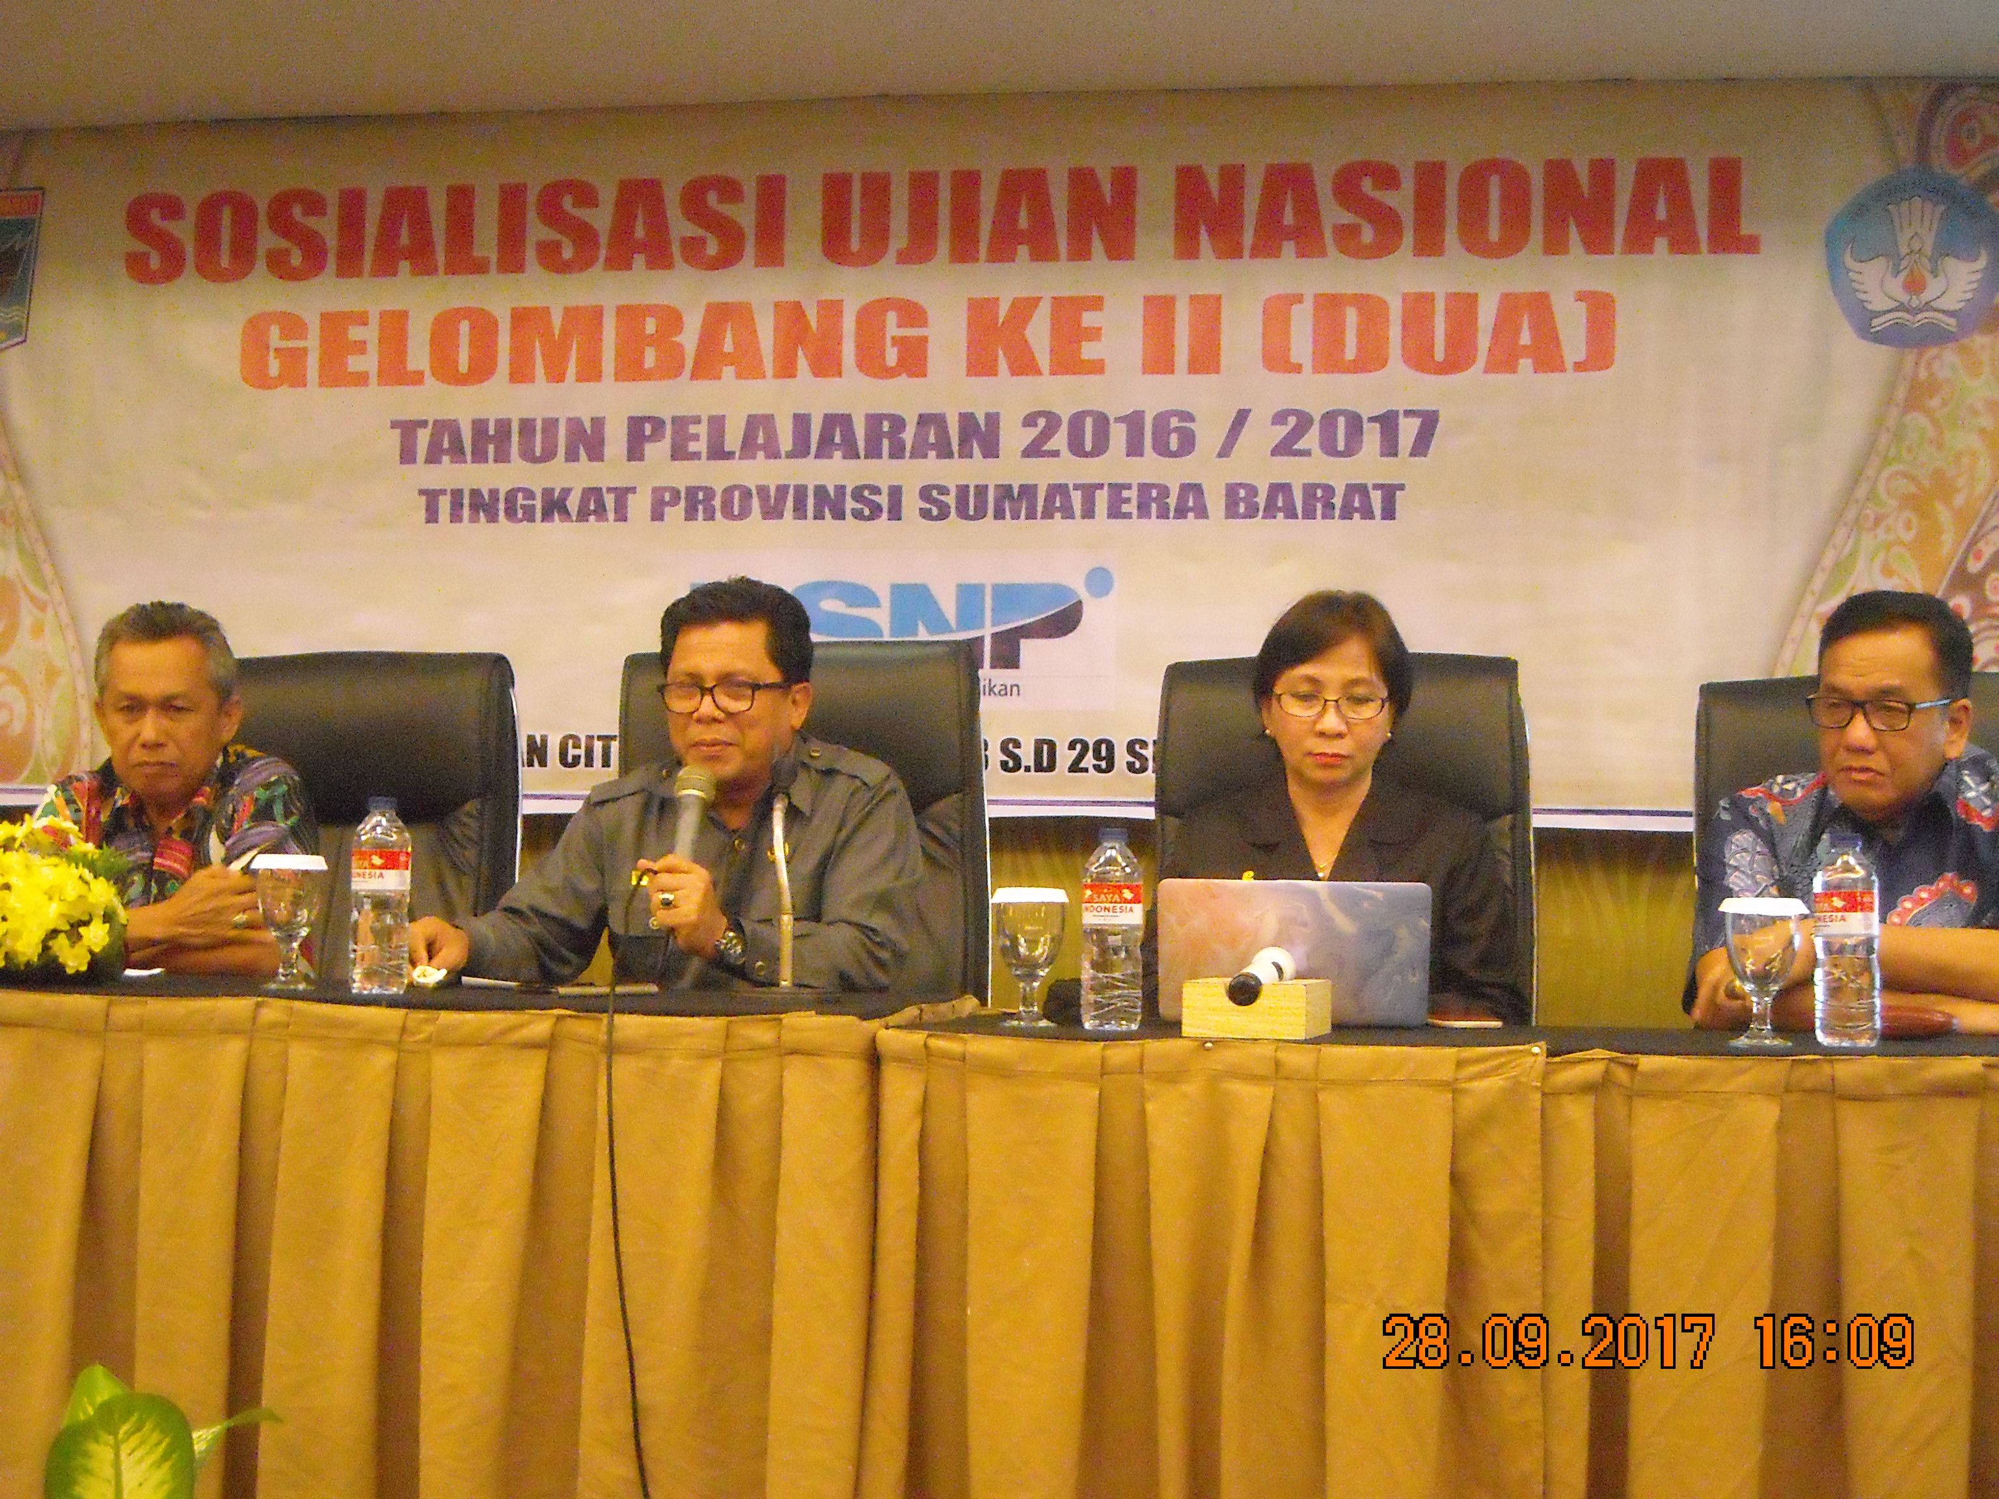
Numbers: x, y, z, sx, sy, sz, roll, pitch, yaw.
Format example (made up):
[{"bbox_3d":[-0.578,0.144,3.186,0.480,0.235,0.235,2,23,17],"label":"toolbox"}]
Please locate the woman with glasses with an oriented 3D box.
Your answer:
[{"bbox_3d":[0.390,0.431,4.210,0.490,1.270,0.760,1,-2,13],"label":"woman with glasses"}]

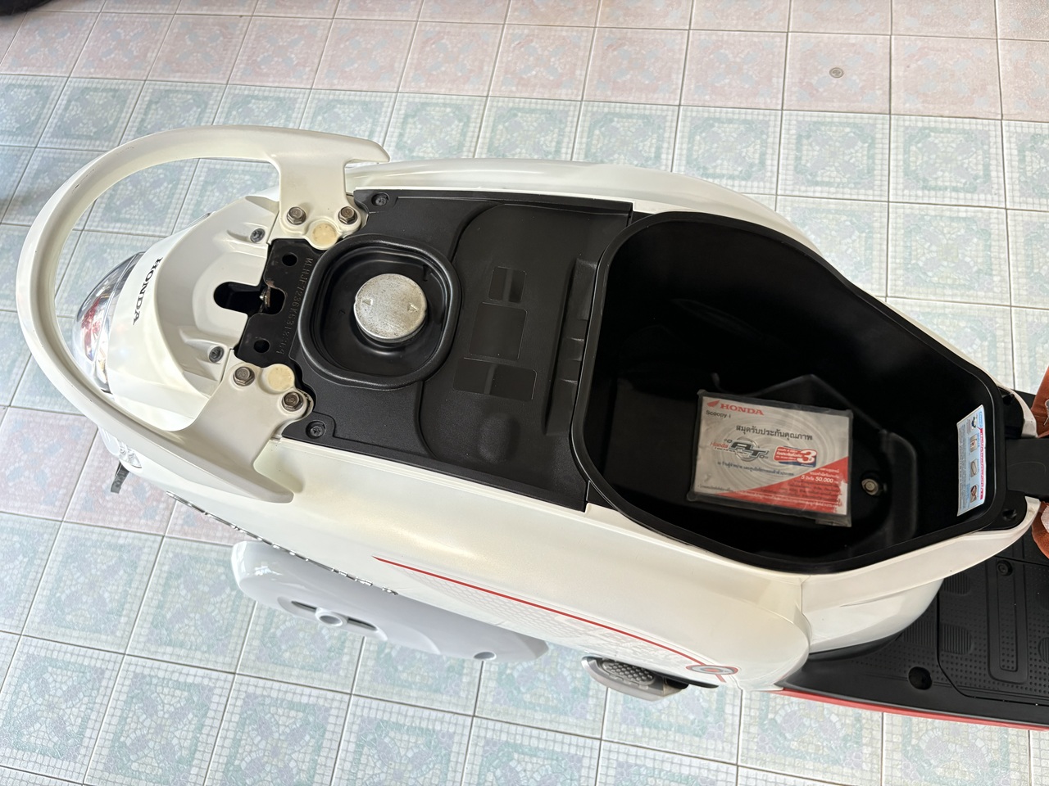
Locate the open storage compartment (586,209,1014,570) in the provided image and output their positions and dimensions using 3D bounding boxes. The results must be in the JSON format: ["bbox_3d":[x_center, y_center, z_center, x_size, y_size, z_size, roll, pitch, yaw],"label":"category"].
[{"bbox_3d":[0.269,0.029,0.779,0.410,0.250,0.325,9,70,3],"label":"open storage compartment"}]

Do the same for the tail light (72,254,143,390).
[{"bbox_3d":[-0.447,-0.072,0.856,0.105,0.110,0.175,7,69,10],"label":"tail light"}]

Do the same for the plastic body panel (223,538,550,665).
[{"bbox_3d":[-0.160,0.248,0.948,0.370,0.140,0.085,14,70,2],"label":"plastic body panel"}]

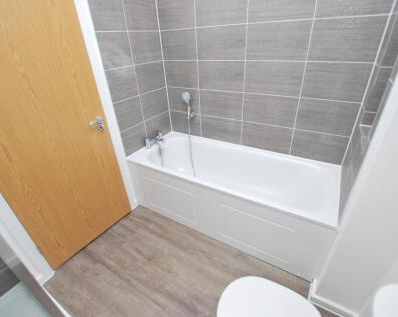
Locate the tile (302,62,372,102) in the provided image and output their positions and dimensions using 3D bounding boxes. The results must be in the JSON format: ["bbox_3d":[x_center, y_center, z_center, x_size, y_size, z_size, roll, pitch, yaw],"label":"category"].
[{"bbox_3d":[0.940,-0.533,1.381,0.386,0.252,0.015,15,35,27],"label":"tile"}]

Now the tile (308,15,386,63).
[{"bbox_3d":[0.891,-0.721,1.208,0.388,0.252,0.012,15,36,28],"label":"tile"}]

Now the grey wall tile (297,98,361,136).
[{"bbox_3d":[0.924,-0.300,1.452,0.388,0.252,0.012,15,36,28],"label":"grey wall tile"}]

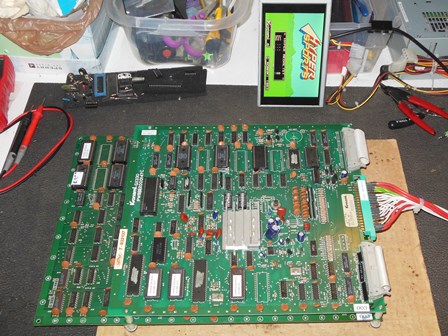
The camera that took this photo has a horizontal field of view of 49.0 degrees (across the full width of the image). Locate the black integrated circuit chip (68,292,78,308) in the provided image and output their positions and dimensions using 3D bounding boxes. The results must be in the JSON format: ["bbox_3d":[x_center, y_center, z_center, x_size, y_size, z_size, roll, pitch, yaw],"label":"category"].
[{"bbox_3d":[-0.185,0.164,0.608,0.008,0.004,0.019,-1,54,2],"label":"black integrated circuit chip"}]

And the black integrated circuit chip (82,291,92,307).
[{"bbox_3d":[-0.167,0.161,0.600,0.007,0.004,0.020,-1,55,2],"label":"black integrated circuit chip"}]

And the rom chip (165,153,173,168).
[{"bbox_3d":[-0.076,-0.009,0.685,0.007,0.004,0.024,-1,55,1],"label":"rom chip"}]

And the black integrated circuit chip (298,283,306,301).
[{"bbox_3d":[0.092,0.146,0.579,0.008,0.004,0.019,-1,54,2],"label":"black integrated circuit chip"}]

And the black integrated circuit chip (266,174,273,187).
[{"bbox_3d":[0.062,0.018,0.670,0.008,0.004,0.020,-1,56,2],"label":"black integrated circuit chip"}]

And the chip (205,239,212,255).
[{"bbox_3d":[-0.021,0.100,0.615,0.007,0.004,0.019,0,56,1],"label":"chip"}]

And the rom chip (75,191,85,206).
[{"bbox_3d":[-0.199,0.044,0.679,0.008,0.006,0.020,-1,55,2],"label":"rom chip"}]

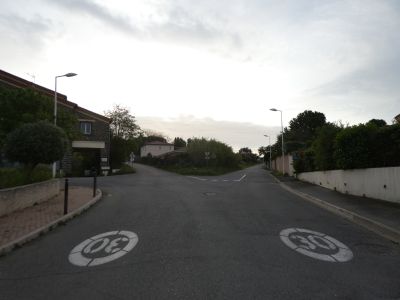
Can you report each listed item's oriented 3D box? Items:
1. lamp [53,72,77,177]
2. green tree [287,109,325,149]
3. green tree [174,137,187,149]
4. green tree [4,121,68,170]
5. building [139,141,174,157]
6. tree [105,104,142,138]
[{"bbox_3d":[-8.634,-1.380,17.800,1.550,7.100,0.350,0,-2,0],"label":"lamp"},{"bbox_3d":[14.021,-1.168,36.000,5.300,7.900,5.300,0,-2,0],"label":"green tree"},{"bbox_3d":[-6.188,-0.476,88.000,4.300,7.000,4.300,0,-2,0],"label":"green tree"},{"bbox_3d":[-7.465,0.023,12.700,2.950,2.750,2.900,0,-2,0],"label":"green tree"},{"bbox_3d":[-13.181,0.310,86.000,9.500,6.600,7.500,1,-2,-18],"label":"building"},{"bbox_3d":[-11.311,-1.996,41.000,5.800,9.500,5.800,0,-2,0],"label":"tree"}]

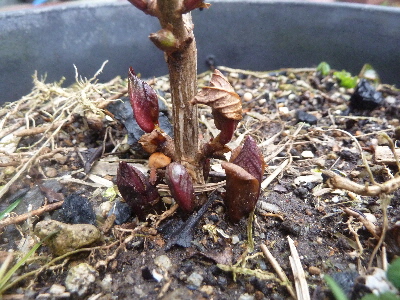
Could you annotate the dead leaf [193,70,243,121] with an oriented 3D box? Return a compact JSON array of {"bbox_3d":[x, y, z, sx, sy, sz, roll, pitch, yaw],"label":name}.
[{"bbox_3d":[0.008,-0.027,0.138,0.025,0.025,0.016,0,30,0],"label":"dead leaf"}]

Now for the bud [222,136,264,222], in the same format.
[{"bbox_3d":[0.018,0.013,0.122,0.016,0.036,0.014,5,21,-3],"label":"bud"}]

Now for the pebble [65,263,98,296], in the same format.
[{"bbox_3d":[-0.045,0.049,0.110,0.013,0.011,0.013,0,30,0],"label":"pebble"}]

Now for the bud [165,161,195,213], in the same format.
[{"bbox_3d":[-0.008,0.017,0.129,0.010,0.024,0.009,-18,21,10],"label":"bud"}]

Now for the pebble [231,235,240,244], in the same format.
[{"bbox_3d":[0.016,0.039,0.126,0.004,0.003,0.004,0,30,0],"label":"pebble"}]

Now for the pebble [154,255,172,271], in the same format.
[{"bbox_3d":[-0.014,0.043,0.109,0.006,0.005,0.006,0,30,0],"label":"pebble"}]

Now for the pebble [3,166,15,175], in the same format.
[{"bbox_3d":[-0.111,0.012,0.168,0.006,0.004,0.005,0,30,0],"label":"pebble"}]

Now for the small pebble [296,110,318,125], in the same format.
[{"bbox_3d":[0.084,-0.025,0.225,0.016,0.010,0.012,0,30,0],"label":"small pebble"}]

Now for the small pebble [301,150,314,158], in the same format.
[{"bbox_3d":[0.065,0.003,0.175,0.008,0.004,0.006,0,30,0],"label":"small pebble"}]

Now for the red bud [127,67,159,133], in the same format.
[{"bbox_3d":[-0.025,-0.022,0.128,0.012,0.030,0.011,-17,20,10],"label":"red bud"}]

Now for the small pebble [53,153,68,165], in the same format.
[{"bbox_3d":[-0.085,0.005,0.177,0.008,0.006,0.007,0,30,0],"label":"small pebble"}]

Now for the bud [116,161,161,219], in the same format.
[{"bbox_3d":[-0.027,0.018,0.125,0.013,0.027,0.012,-23,21,13],"label":"bud"}]

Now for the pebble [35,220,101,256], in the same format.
[{"bbox_3d":[-0.053,0.035,0.115,0.025,0.012,0.013,0,30,0],"label":"pebble"}]

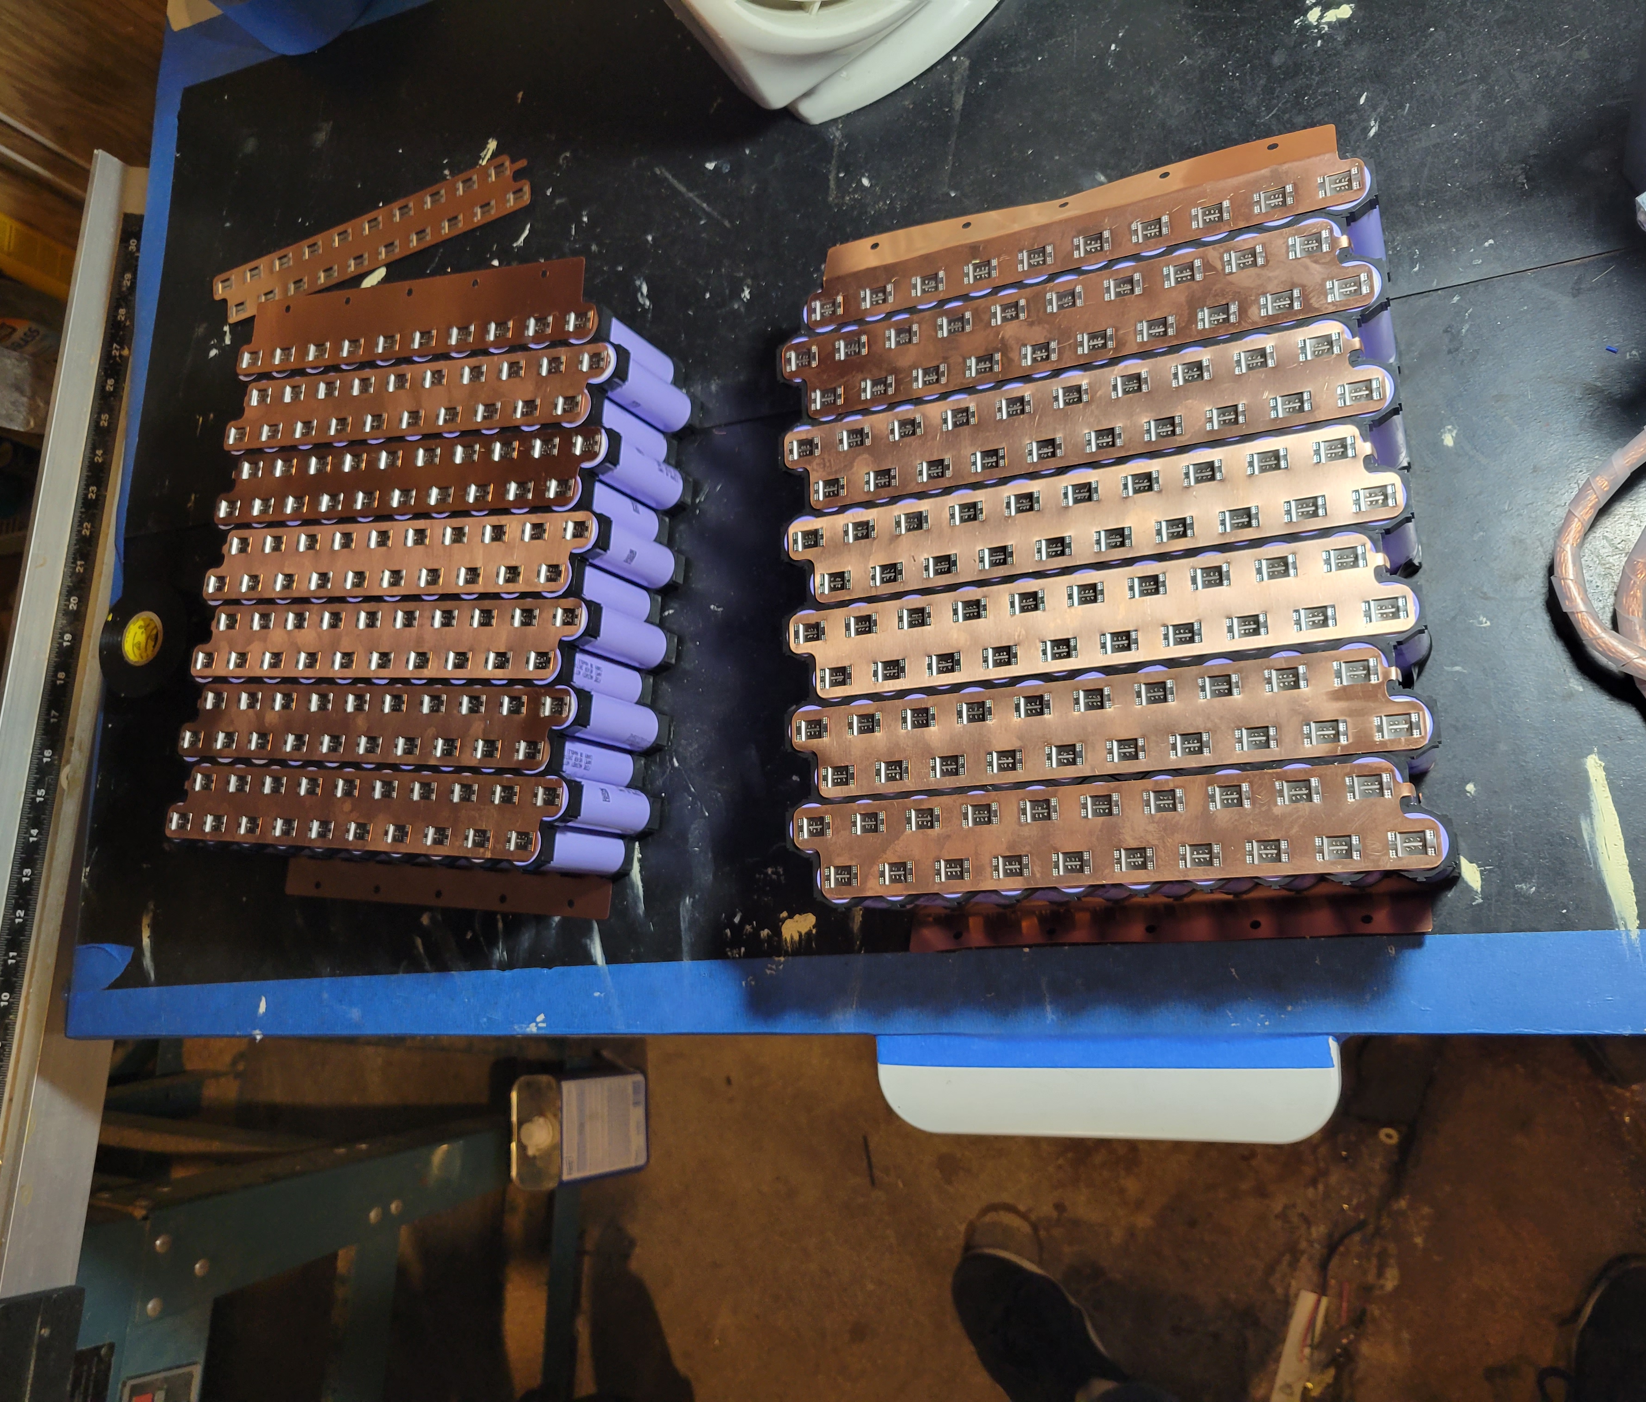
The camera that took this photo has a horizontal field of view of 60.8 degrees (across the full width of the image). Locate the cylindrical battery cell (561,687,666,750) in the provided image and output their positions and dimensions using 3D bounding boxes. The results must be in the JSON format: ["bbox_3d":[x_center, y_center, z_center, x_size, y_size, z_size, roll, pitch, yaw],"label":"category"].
[{"bbox_3d":[-0.099,0.009,0.635,0.021,0.070,0.021,1,81,25],"label":"cylindrical battery cell"}]

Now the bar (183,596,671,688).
[{"bbox_3d":[-0.206,-0.028,0.643,0.229,0.002,0.035,1,81,25],"label":"bar"}]

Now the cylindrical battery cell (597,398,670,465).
[{"bbox_3d":[-0.096,-0.124,0.648,0.021,0.070,0.021,1,81,25],"label":"cylindrical battery cell"}]

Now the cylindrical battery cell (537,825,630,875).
[{"bbox_3d":[-0.112,0.065,0.621,0.021,0.070,0.021,-5,79,24],"label":"cylindrical battery cell"}]

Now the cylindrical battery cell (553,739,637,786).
[{"bbox_3d":[-0.111,0.028,0.637,0.021,0.070,0.021,-5,78,24],"label":"cylindrical battery cell"}]

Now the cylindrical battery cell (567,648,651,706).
[{"bbox_3d":[-0.107,-0.011,0.643,0.021,0.070,0.021,1,81,25],"label":"cylindrical battery cell"}]

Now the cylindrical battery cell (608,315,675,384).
[{"bbox_3d":[-0.092,-0.162,0.654,0.021,0.070,0.021,1,81,25],"label":"cylindrical battery cell"}]

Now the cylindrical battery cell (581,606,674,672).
[{"bbox_3d":[-0.093,-0.029,0.630,0.021,0.070,0.021,1,81,25],"label":"cylindrical battery cell"}]

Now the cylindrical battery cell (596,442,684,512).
[{"bbox_3d":[-0.087,-0.105,0.641,0.021,0.070,0.021,1,81,25],"label":"cylindrical battery cell"}]

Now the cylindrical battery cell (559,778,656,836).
[{"bbox_3d":[-0.102,0.047,0.630,0.021,0.070,0.021,-5,78,24],"label":"cylindrical battery cell"}]

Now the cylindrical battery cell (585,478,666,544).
[{"bbox_3d":[-0.099,-0.086,0.643,0.021,0.070,0.021,1,81,25],"label":"cylindrical battery cell"}]

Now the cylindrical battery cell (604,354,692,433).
[{"bbox_3d":[-0.084,-0.143,0.646,0.021,0.070,0.021,1,81,25],"label":"cylindrical battery cell"}]

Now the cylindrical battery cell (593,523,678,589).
[{"bbox_3d":[-0.092,-0.068,0.647,0.021,0.070,0.021,1,81,25],"label":"cylindrical battery cell"}]

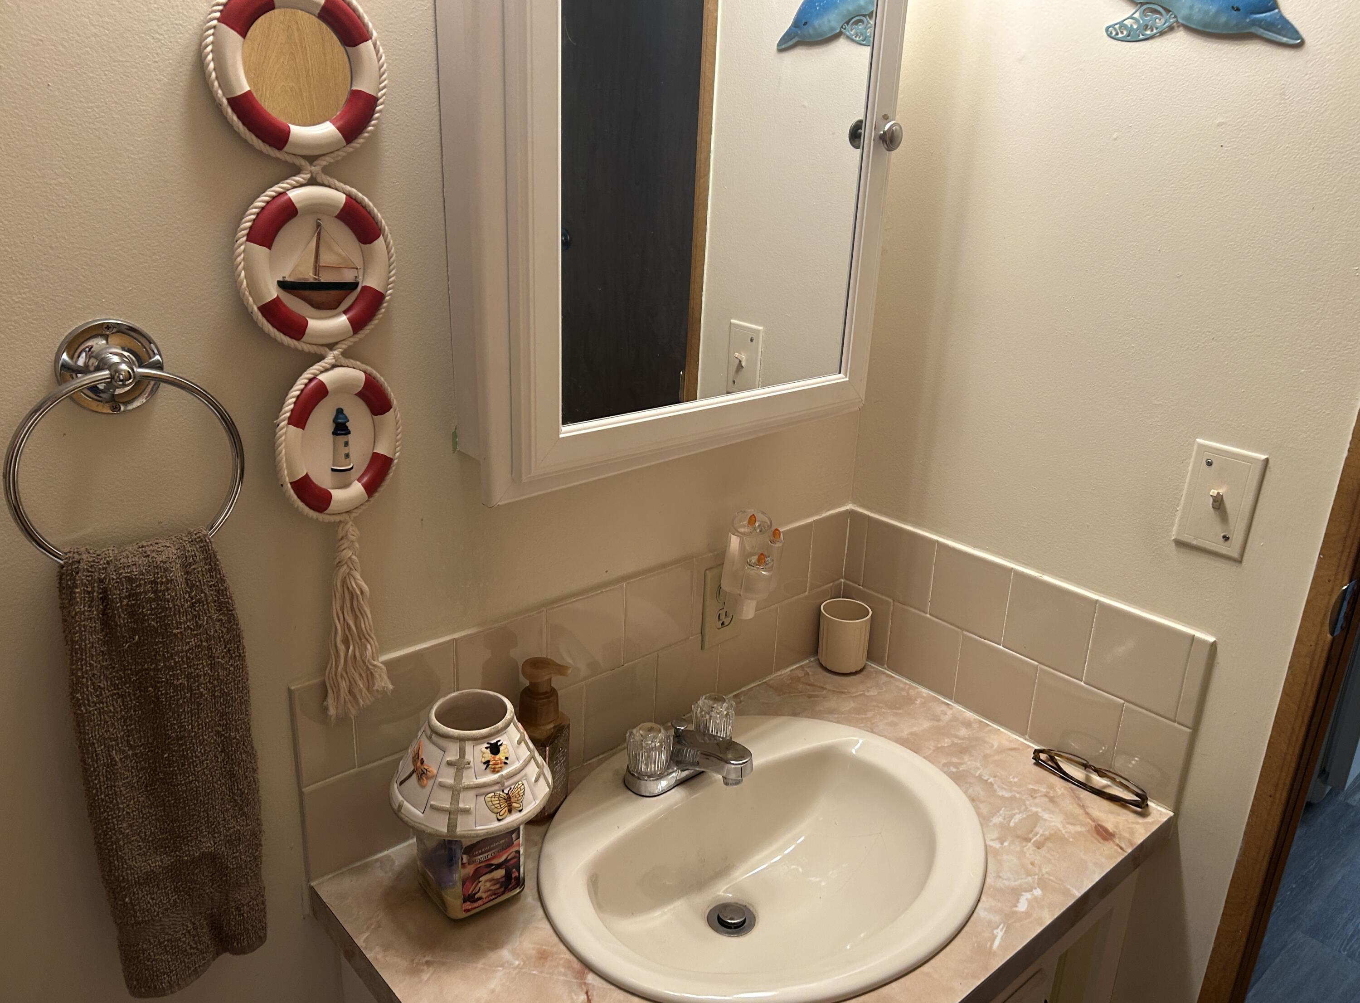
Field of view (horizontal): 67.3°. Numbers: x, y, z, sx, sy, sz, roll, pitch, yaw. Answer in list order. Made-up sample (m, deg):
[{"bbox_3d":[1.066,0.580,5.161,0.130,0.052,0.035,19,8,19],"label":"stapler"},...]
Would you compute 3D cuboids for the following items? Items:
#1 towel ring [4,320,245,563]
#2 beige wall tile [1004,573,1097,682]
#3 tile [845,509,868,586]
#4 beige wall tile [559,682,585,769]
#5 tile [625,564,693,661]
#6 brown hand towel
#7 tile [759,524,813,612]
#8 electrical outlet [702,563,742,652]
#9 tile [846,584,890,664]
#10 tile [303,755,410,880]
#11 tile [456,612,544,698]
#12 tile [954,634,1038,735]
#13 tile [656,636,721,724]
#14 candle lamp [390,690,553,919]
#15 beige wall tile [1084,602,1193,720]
[{"bbox_3d":[-0.403,-0.037,0.739,0.156,0.181,0.058,-15,26,-41],"label":"towel ring"},{"bbox_3d":[0.449,0.147,1.237,0.010,0.108,0.108,-15,26,-40],"label":"beige wall tile"},{"bbox_3d":[0.253,0.065,1.438,0.010,0.108,0.033,-15,26,-40],"label":"tile"},{"bbox_3d":[-0.155,0.263,1.148,0.108,0.103,0.010,-15,26,-40],"label":"beige wall tile"},{"bbox_3d":[-0.028,0.130,1.219,0.108,0.107,0.010,-15,26,-40],"label":"tile"},{"bbox_3d":[-0.405,0.208,0.816,0.124,0.385,0.062,-15,26,-41],"label":"brown hand towel"},{"bbox_3d":[0.134,0.086,1.355,0.108,0.107,0.010,-15,26,-41],"label":"tile"},{"bbox_3d":[0.055,0.127,1.289,0.070,0.115,0.007,-15,26,-40],"label":"electrical outlet"},{"bbox_3d":[0.264,0.172,1.447,0.010,0.103,0.089,-15,26,-39],"label":"tile"},{"bbox_3d":[-0.319,0.311,1.013,0.107,0.106,0.010,-15,26,-40],"label":"tile"},{"bbox_3d":[-0.190,0.174,1.078,0.108,0.107,0.010,-15,26,-40],"label":"tile"},{"bbox_3d":[0.407,0.234,1.312,0.010,0.106,0.108,-15,26,-40],"label":"tile"},{"bbox_3d":[0.007,0.223,1.294,0.108,0.106,0.010,-15,26,-40],"label":"tile"},{"bbox_3d":[-0.195,0.286,0.969,0.150,0.193,0.150,2,20,-1],"label":"candle lamp"},{"bbox_3d":[0.511,0.175,1.137,0.010,0.107,0.108,-14,25,-38],"label":"beige wall tile"}]

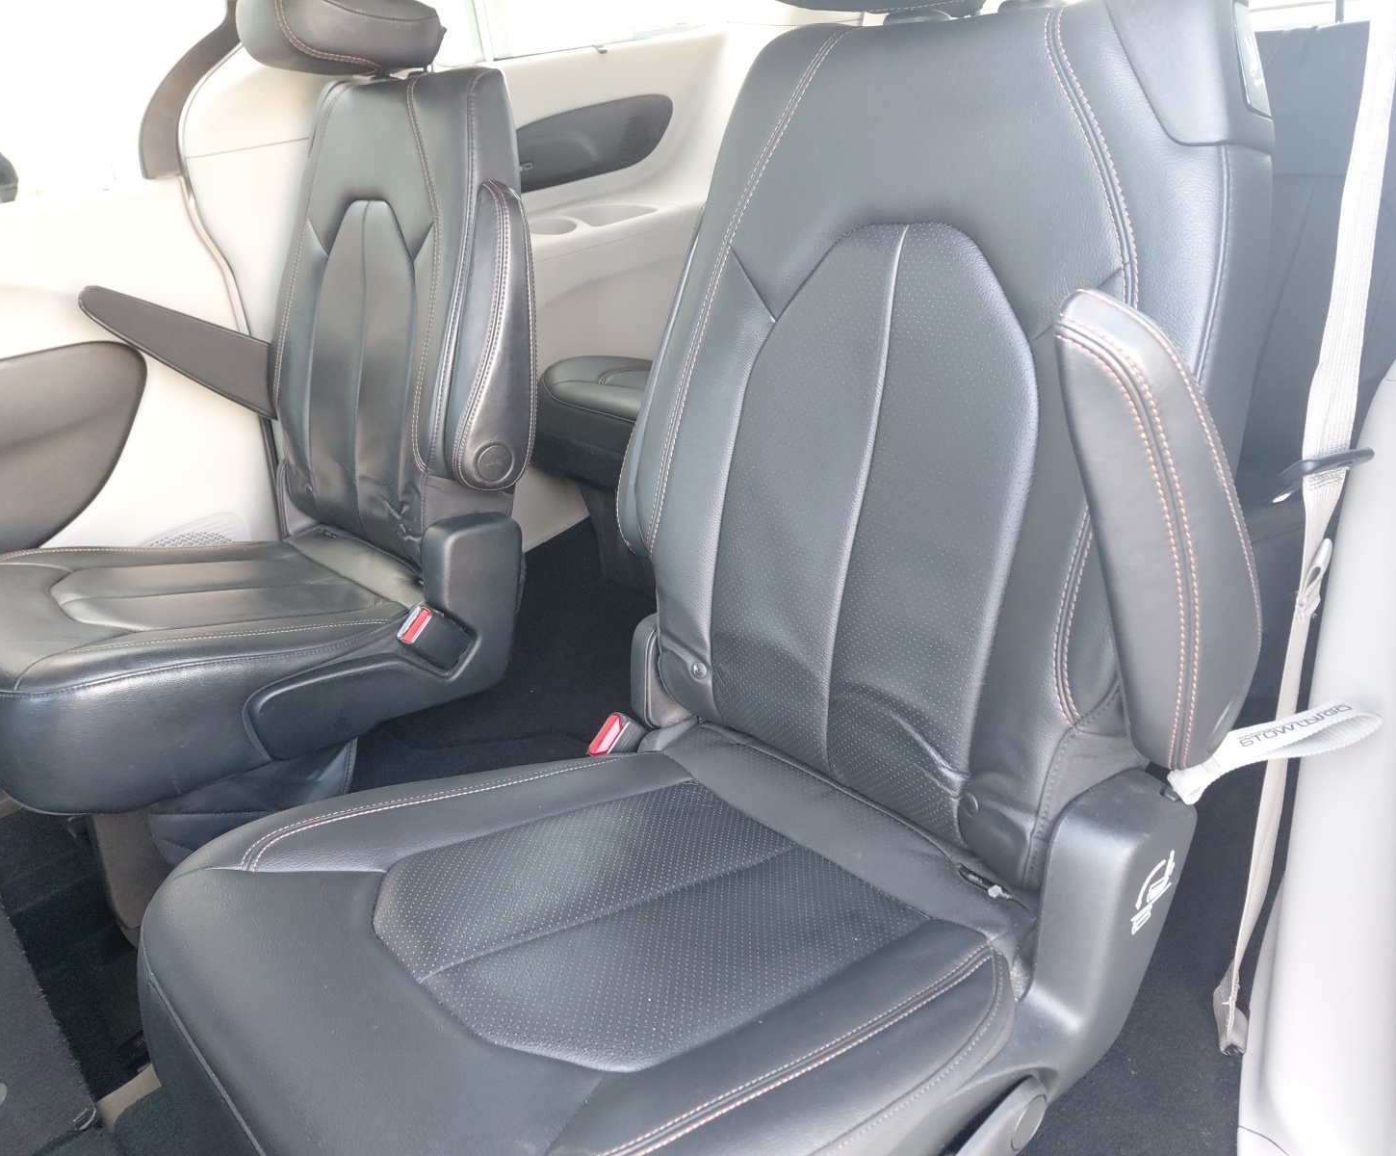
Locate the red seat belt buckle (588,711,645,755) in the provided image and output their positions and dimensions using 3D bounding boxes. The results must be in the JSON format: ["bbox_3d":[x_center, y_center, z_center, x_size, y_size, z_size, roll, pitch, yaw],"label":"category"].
[{"bbox_3d":[-0.065,0.158,1.033,0.024,0.060,0.042,21,72,44],"label":"red seat belt buckle"}]

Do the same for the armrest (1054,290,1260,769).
[{"bbox_3d":[0.262,-0.021,0.623,0.060,0.335,0.108,21,57,44],"label":"armrest"}]

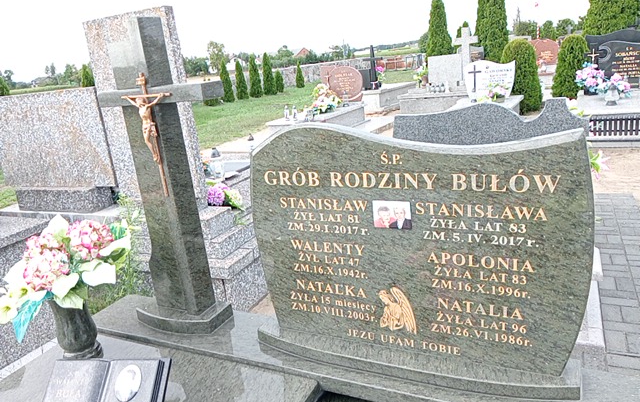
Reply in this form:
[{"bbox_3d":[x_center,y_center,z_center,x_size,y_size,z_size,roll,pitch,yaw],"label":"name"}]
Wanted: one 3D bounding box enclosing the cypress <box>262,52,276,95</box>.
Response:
[{"bbox_3d":[-2.363,-5.763,23.545,0.550,1.910,0.550,-6,16,2],"label":"cypress"}]

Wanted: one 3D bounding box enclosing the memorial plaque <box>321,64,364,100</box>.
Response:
[{"bbox_3d":[0.513,-2.894,12.824,1.130,0.880,0.160,2,18,29],"label":"memorial plaque"}]

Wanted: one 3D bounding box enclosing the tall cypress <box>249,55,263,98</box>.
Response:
[{"bbox_3d":[-2.956,-5.627,23.310,0.520,1.916,0.520,-6,16,2],"label":"tall cypress"}]

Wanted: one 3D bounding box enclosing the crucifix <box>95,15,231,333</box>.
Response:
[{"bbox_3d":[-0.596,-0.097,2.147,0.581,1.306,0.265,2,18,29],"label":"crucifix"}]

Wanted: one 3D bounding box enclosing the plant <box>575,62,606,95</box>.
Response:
[{"bbox_3d":[4.586,-2.065,8.777,0.510,0.530,0.450,1,17,25],"label":"plant"}]

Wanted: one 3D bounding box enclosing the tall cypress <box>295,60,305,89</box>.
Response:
[{"bbox_3d":[-1.155,-7.323,29.923,0.524,1.548,0.524,-6,15,0],"label":"tall cypress"}]

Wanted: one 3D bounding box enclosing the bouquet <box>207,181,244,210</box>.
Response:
[{"bbox_3d":[-0.734,-0.031,4.000,0.270,0.230,0.230,1,17,25],"label":"bouquet"}]

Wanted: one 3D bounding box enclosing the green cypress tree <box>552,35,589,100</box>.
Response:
[{"bbox_3d":[6.125,-3.300,12.643,0.918,1.490,0.918,-6,15,0],"label":"green cypress tree"}]

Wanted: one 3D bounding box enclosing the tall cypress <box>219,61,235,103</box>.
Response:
[{"bbox_3d":[-3.925,-5.074,21.974,0.500,1.817,0.500,2,18,29],"label":"tall cypress"}]

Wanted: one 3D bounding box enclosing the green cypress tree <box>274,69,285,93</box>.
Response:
[{"bbox_3d":[-1.894,-5.658,24.465,0.400,1.096,0.400,-6,16,2],"label":"green cypress tree"}]

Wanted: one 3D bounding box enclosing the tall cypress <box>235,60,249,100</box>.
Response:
[{"bbox_3d":[-3.783,-5.820,24.885,0.631,1.858,0.631,-6,15,0],"label":"tall cypress"}]

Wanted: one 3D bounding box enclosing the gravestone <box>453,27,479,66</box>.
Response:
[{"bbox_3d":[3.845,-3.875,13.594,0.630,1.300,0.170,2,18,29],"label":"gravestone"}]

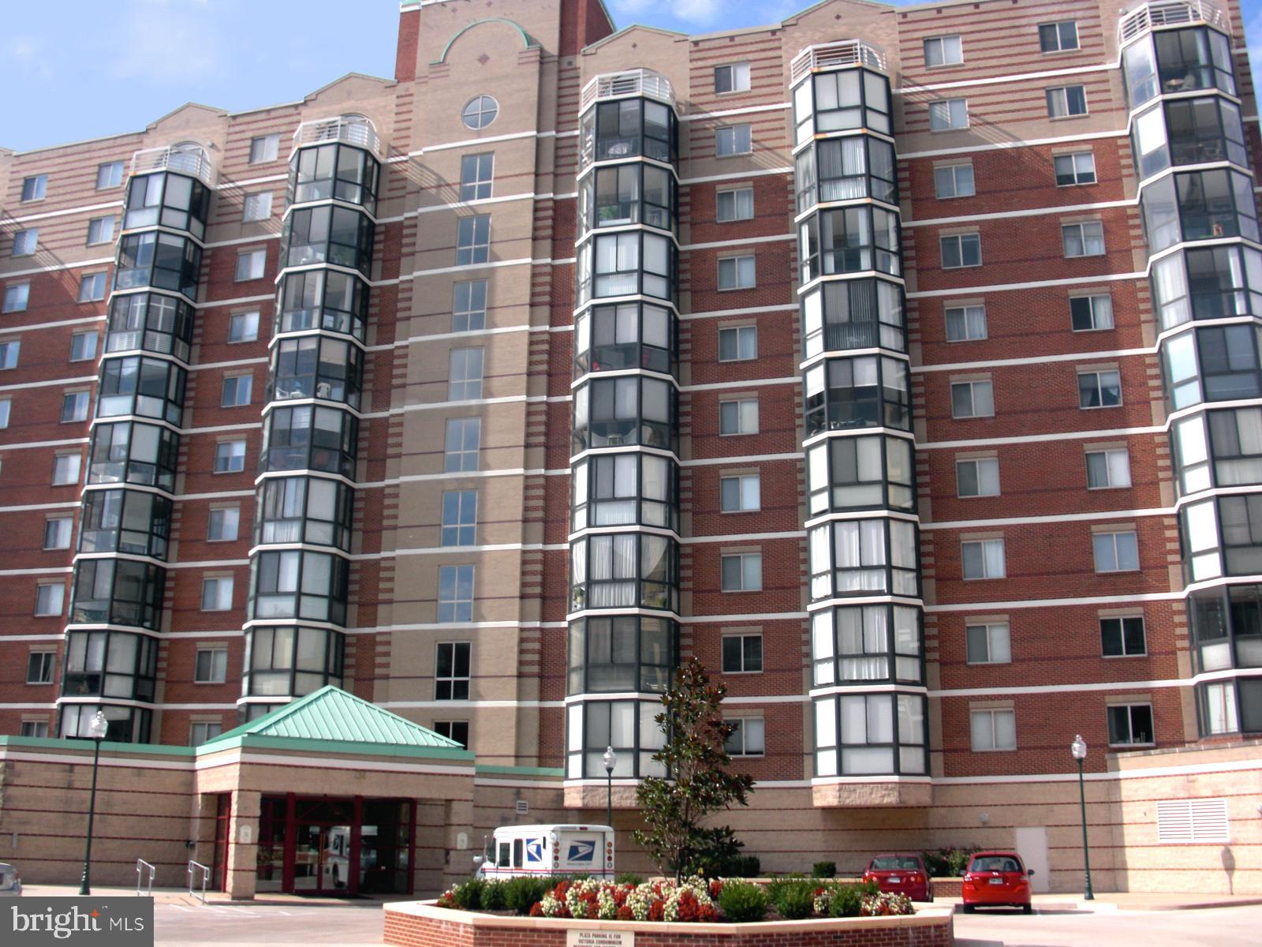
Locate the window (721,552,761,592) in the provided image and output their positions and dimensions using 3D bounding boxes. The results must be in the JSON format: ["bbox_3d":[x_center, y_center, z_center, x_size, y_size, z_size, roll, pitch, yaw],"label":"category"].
[{"bbox_3d":[3.766,3.378,44.967,1.390,1.290,0.130,-4,-17,15],"label":"window"}]

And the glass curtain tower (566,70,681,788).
[{"bbox_3d":[-0.346,-2.170,46.288,3.820,25.913,2.120,-4,-17,15],"label":"glass curtain tower"}]

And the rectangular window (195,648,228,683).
[{"bbox_3d":[-15.648,7.210,49.030,1.367,1.258,0.140,-4,-17,15],"label":"rectangular window"}]

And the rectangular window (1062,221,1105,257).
[{"bbox_3d":[15.287,-7.910,44.336,1.340,1.230,0.120,-4,-17,15],"label":"rectangular window"}]

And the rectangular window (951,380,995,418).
[{"bbox_3d":[11.393,-2.482,43.770,1.340,1.230,0.120,-4,-17,15],"label":"rectangular window"}]

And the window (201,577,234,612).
[{"bbox_3d":[-15.815,4.624,50.247,1.390,1.290,0.130,-4,-17,15],"label":"window"}]

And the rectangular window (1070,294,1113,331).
[{"bbox_3d":[15.203,-5.288,43.313,1.350,1.240,0.140,-4,-17,15],"label":"rectangular window"}]

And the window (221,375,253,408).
[{"bbox_3d":[-15.672,-3.276,52.221,1.357,1.304,0.120,-4,-17,15],"label":"window"}]

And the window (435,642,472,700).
[{"bbox_3d":[-6.210,6.904,45.832,1.321,2.057,0.140,-4,-17,15],"label":"window"}]

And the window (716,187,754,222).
[{"bbox_3d":[3.842,-9.892,48.375,1.365,1.267,0.150,-4,-17,15],"label":"window"}]

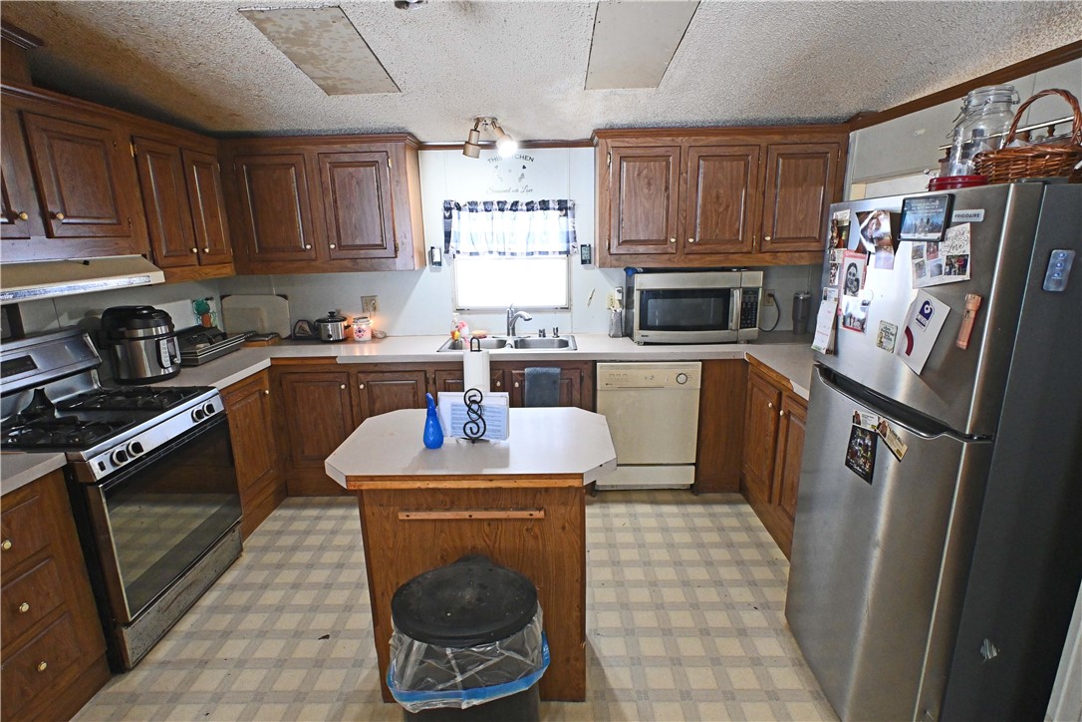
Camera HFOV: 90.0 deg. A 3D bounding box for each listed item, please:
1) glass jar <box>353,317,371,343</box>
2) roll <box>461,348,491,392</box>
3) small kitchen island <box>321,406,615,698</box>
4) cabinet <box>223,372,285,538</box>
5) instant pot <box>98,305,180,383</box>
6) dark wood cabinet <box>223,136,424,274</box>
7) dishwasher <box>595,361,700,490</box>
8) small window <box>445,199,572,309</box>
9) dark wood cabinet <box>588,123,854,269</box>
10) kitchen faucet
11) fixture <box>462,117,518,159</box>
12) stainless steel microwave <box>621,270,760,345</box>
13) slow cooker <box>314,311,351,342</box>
[{"bbox_3d":[-1.194,-0.216,3.621,0.113,0.157,0.113,-6,15,-18],"label":"glass jar"},{"bbox_3d":[-0.235,0.096,2.031,0.100,0.277,0.100,-1,14,0],"label":"roll"},{"bbox_3d":[-0.222,0.700,2.092,0.970,0.865,0.660,-1,13,1],"label":"small kitchen island"},{"bbox_3d":[-1.890,0.507,3.071,0.560,0.870,0.520,-1,14,1],"label":"cabinet"},{"bbox_3d":[-2.013,-0.074,2.711,0.330,0.340,0.310,2,14,12],"label":"instant pot"},{"bbox_3d":[-1.333,-0.963,3.388,1.140,0.780,0.340,-1,13,1],"label":"dark wood cabinet"},{"bbox_3d":[0.642,0.350,3.525,0.605,0.835,0.600,-1,13,1],"label":"dishwasher"},{"bbox_3d":[-0.208,-0.687,3.587,0.870,0.740,0.080,-1,13,1],"label":"small window"},{"bbox_3d":[1.039,-0.984,3.323,1.415,0.772,0.335,-1,14,1],"label":"dark wood cabinet"},{"bbox_3d":[-0.145,-0.252,3.522,0.065,0.217,0.220,-13,19,-40],"label":"kitchen faucet"},{"bbox_3d":[-0.261,-1.155,2.807,0.275,0.187,0.140,-1,14,1],"label":"fixture"},{"bbox_3d":[0.964,-0.362,3.483,0.760,0.430,0.380,-1,13,1],"label":"stainless steel microwave"},{"bbox_3d":[-1.399,-0.230,3.626,0.245,0.190,0.175,-2,14,-6],"label":"slow cooker"}]

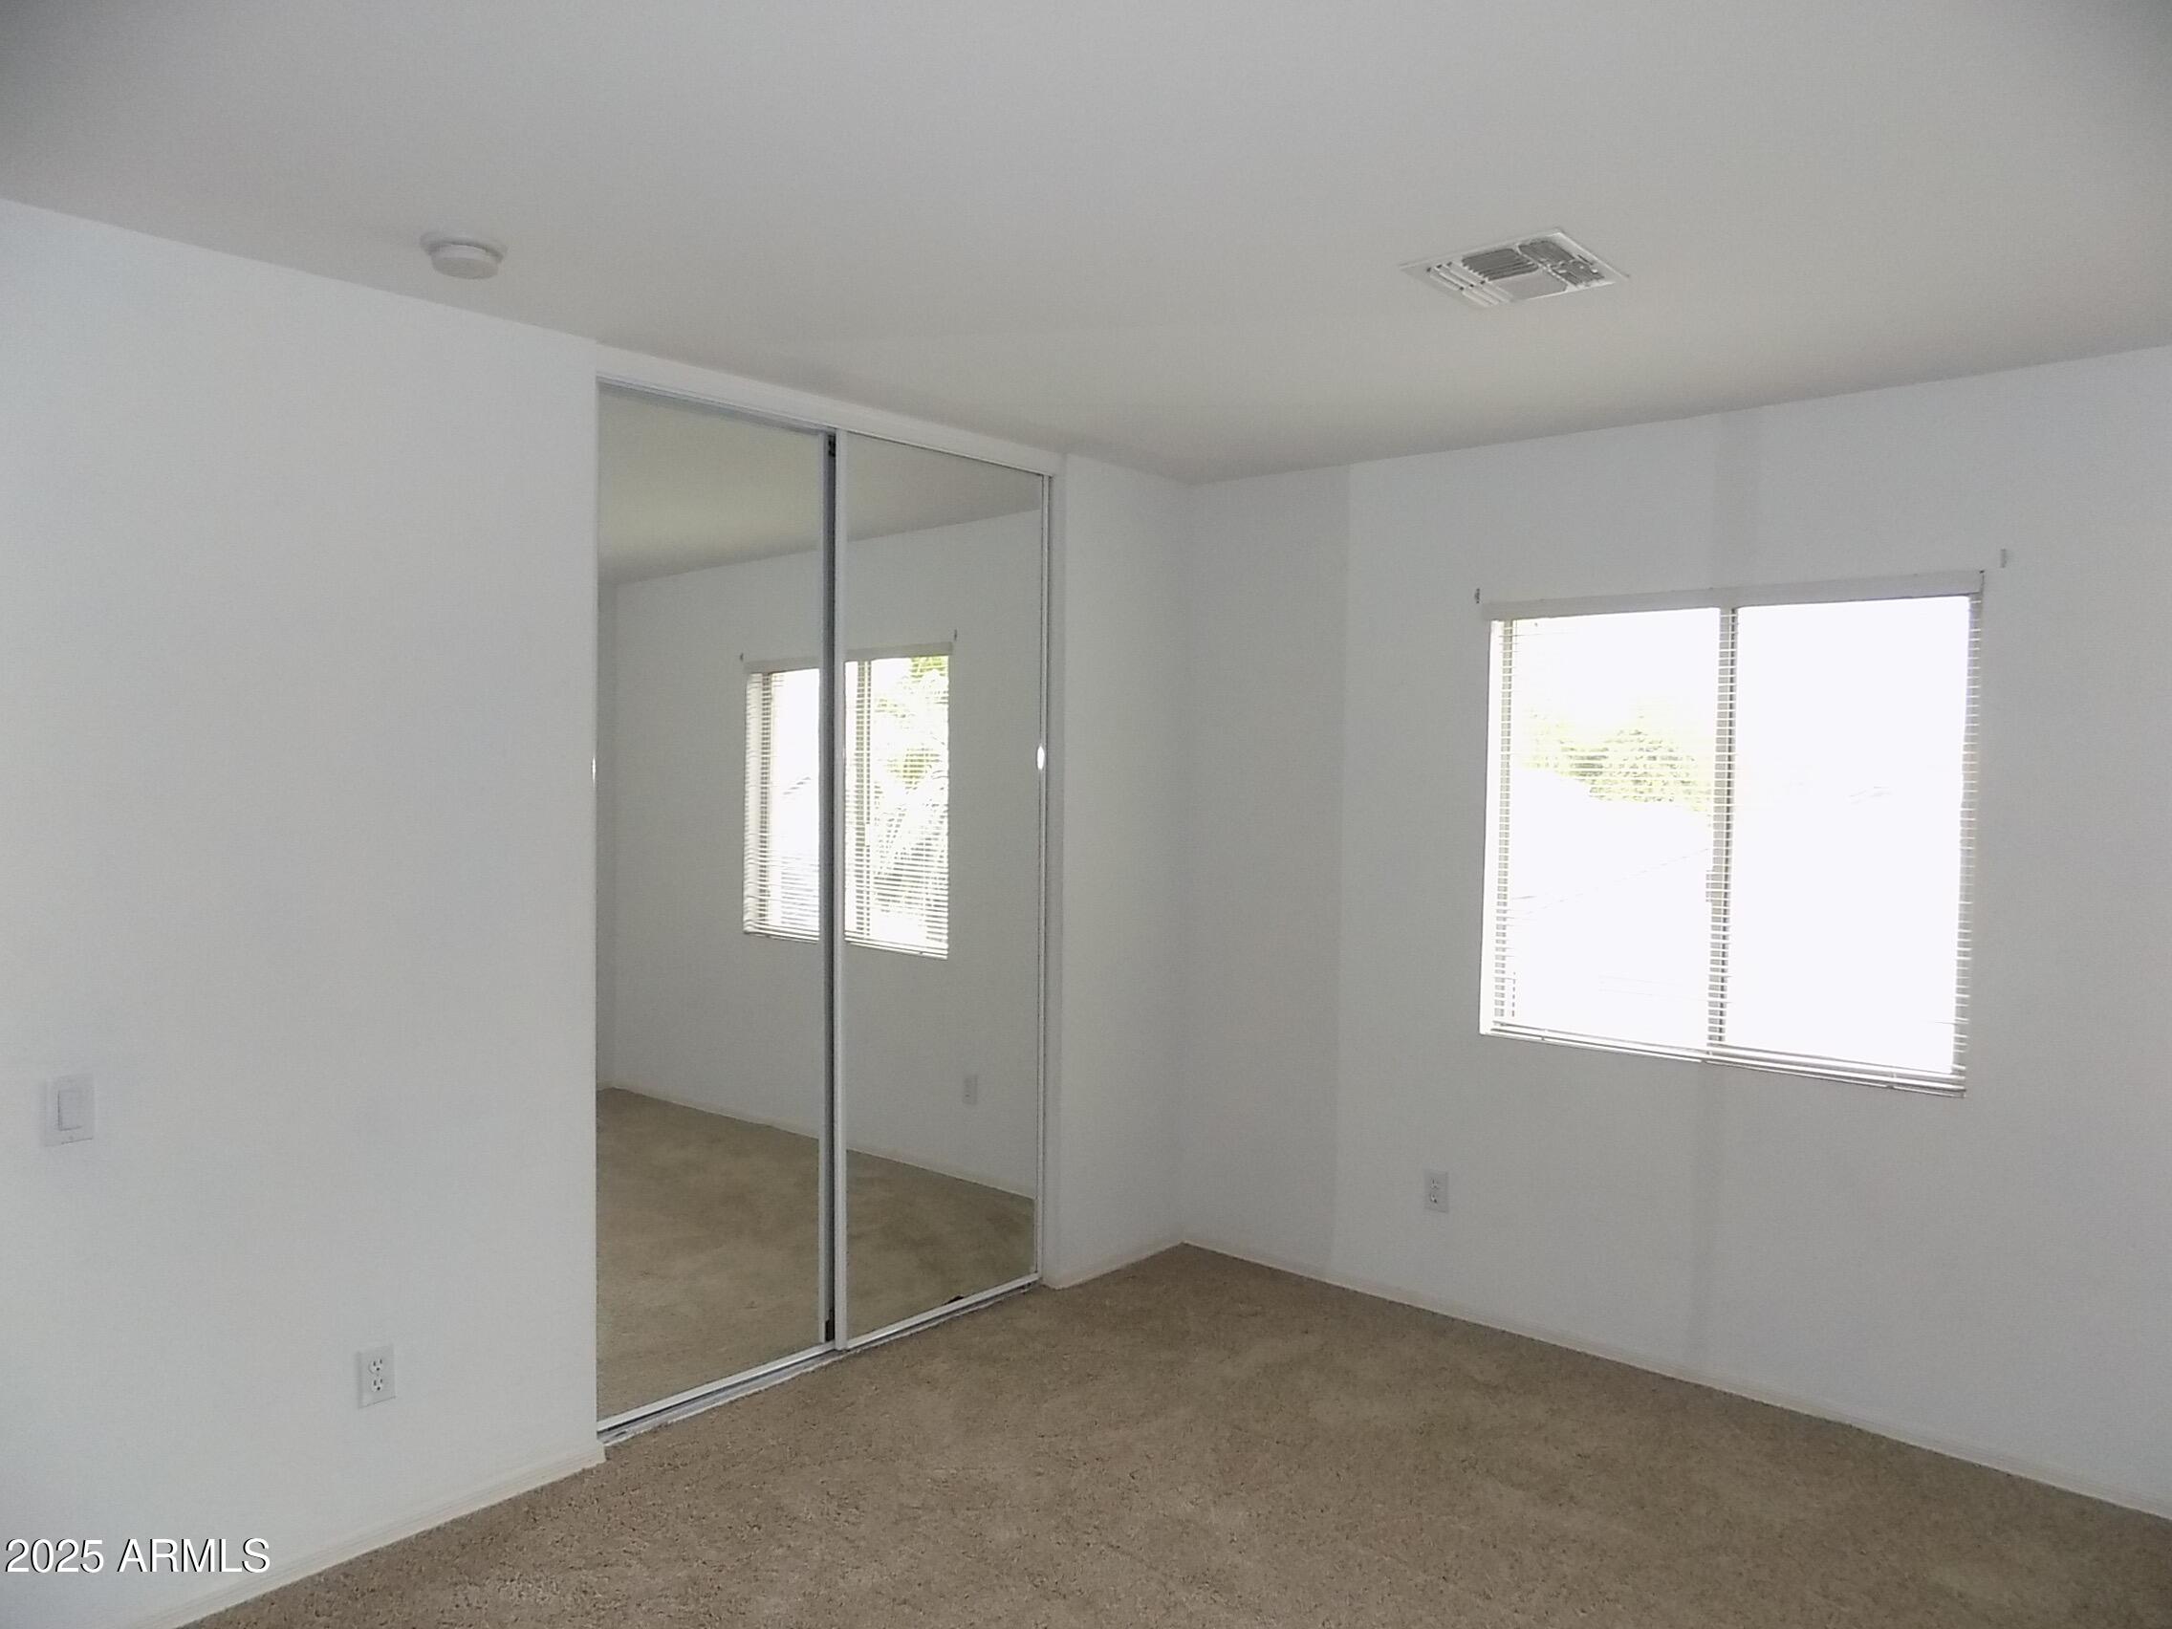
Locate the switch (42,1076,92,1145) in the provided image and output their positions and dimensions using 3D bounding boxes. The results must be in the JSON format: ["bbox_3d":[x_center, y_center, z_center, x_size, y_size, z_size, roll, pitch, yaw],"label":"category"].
[{"bbox_3d":[-1.717,0.500,2.438,0.011,0.115,0.072,3,3,42],"label":"switch"}]

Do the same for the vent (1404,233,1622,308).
[{"bbox_3d":[0.774,-0.969,2.592,0.300,0.020,0.300,2,3,40],"label":"vent"}]

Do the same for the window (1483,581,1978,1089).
[{"bbox_3d":[1.564,0.031,3.647,1.179,1.191,0.050,2,3,40],"label":"window"}]

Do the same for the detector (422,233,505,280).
[{"bbox_3d":[-1.091,-0.973,2.533,0.135,0.042,0.135,1,2,0],"label":"detector"}]

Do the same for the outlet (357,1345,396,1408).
[{"bbox_3d":[-1.388,1.102,2.830,0.009,0.114,0.070,3,3,42],"label":"outlet"}]

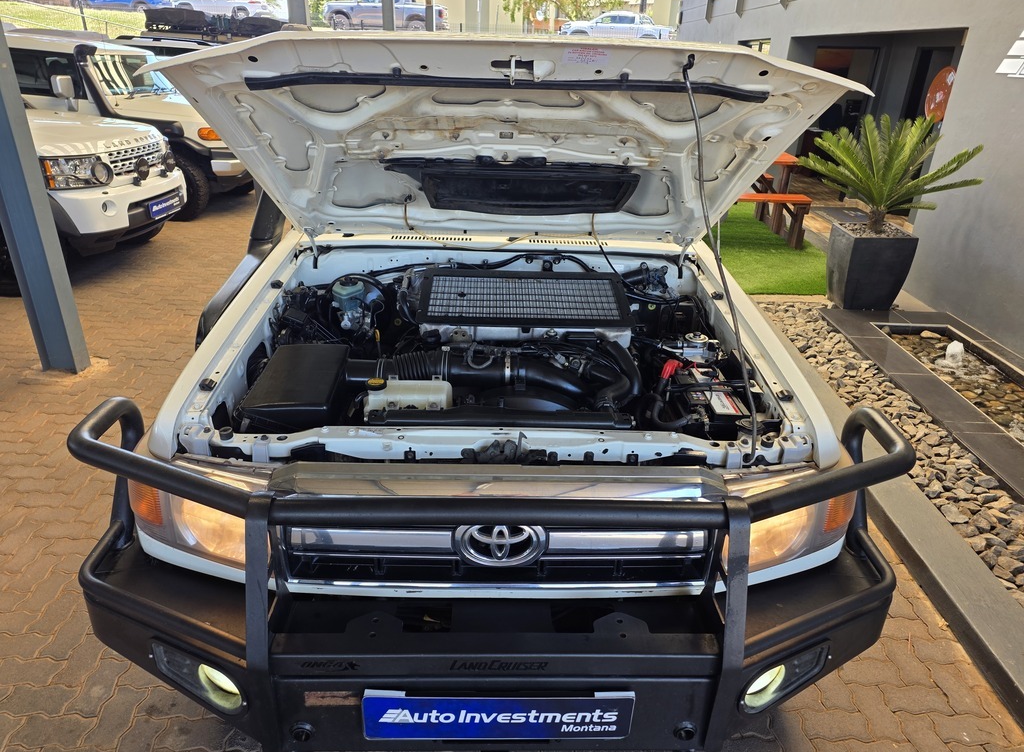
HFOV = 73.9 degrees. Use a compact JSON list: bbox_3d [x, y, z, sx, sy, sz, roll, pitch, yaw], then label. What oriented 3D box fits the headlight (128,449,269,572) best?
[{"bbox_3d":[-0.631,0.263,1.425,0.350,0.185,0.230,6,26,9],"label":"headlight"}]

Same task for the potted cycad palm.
[{"bbox_3d":[2.651,-1.158,4.933,1.160,1.330,1.120,1,25,-2],"label":"potted cycad palm"}]

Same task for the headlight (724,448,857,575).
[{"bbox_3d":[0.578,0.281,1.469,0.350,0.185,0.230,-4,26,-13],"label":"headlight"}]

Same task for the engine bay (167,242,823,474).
[{"bbox_3d":[-0.041,0.025,1.950,1.420,0.500,1.140,1,25,-2],"label":"engine bay"}]

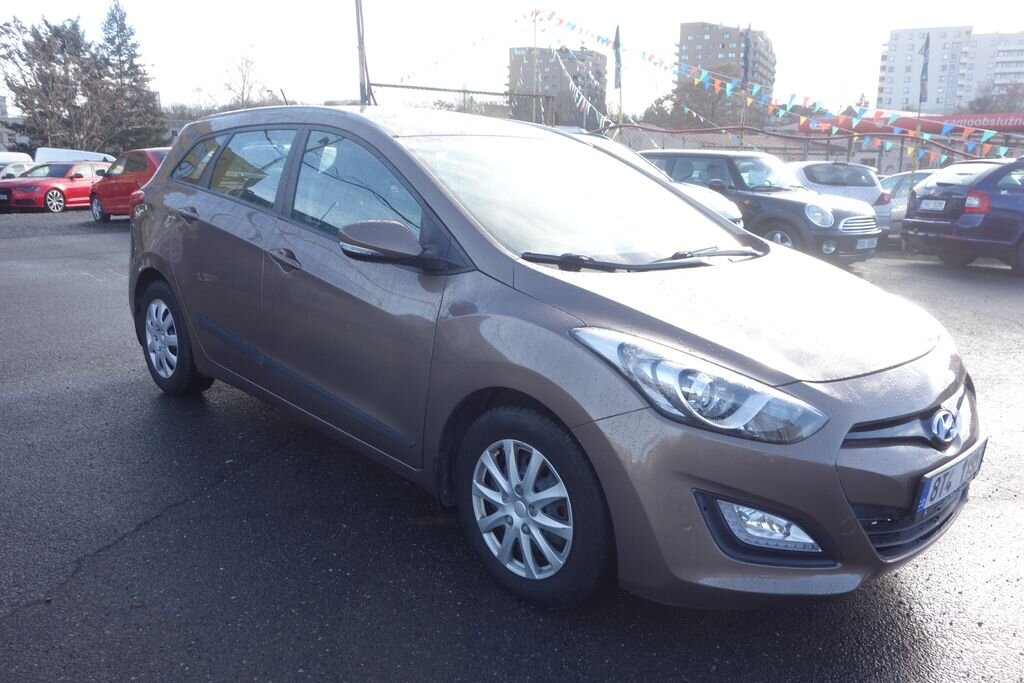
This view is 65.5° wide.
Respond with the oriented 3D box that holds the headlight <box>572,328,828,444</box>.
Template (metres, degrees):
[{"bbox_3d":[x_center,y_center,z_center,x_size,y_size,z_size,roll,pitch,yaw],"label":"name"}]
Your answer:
[{"bbox_3d":[0.483,0.119,2.120,0.420,0.250,0.570,-11,17,-43],"label":"headlight"}]

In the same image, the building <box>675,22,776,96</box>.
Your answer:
[{"bbox_3d":[69.084,-81.510,262.664,27.000,44.000,20.000,6,13,20],"label":"building"}]

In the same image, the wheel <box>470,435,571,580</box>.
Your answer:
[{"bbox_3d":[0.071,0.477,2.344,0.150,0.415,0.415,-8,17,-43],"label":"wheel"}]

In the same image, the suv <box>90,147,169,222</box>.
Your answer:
[{"bbox_3d":[-7.350,-3.250,16.700,4.300,1.580,1.820,13,17,42],"label":"suv"}]

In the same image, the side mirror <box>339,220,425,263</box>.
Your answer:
[{"bbox_3d":[-0.415,-0.326,2.575,0.220,0.145,0.170,-11,17,-43],"label":"side mirror"}]

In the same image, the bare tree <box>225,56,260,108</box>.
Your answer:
[{"bbox_3d":[-25.480,-21.218,76.219,3.600,11.500,3.600,-3,13,-19],"label":"bare tree"}]

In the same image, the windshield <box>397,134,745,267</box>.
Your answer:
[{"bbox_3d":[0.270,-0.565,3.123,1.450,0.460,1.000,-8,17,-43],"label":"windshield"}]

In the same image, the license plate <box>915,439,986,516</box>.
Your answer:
[{"bbox_3d":[1.249,0.377,2.246,0.520,0.115,0.025,-8,17,-43],"label":"license plate"}]

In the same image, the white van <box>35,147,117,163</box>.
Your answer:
[{"bbox_3d":[-20.286,-8.263,38.901,5.000,2.100,1.950,-7,15,-34],"label":"white van"}]

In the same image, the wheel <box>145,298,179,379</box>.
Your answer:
[{"bbox_3d":[-1.785,-0.020,4.200,0.160,0.420,0.420,-11,17,-43],"label":"wheel"}]

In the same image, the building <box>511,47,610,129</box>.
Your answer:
[{"bbox_3d":[15.300,-81.400,274.000,28.000,36.000,18.000,-6,14,-28],"label":"building"}]

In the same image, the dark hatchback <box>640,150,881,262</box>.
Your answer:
[{"bbox_3d":[2.840,-1.730,10.300,1.690,1.410,3.720,-9,16,-38],"label":"dark hatchback"}]

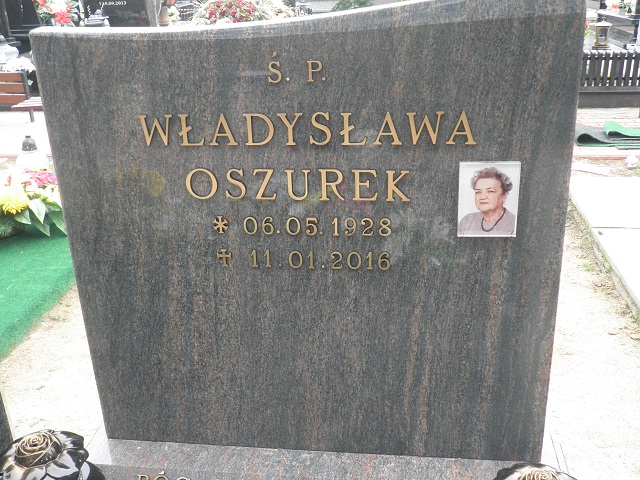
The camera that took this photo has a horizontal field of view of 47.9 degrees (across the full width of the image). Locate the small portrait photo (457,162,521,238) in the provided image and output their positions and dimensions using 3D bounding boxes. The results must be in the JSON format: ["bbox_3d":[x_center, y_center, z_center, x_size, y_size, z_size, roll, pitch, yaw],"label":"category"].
[{"bbox_3d":[0.260,-0.060,1.112,0.090,0.120,0.009,1,23,8],"label":"small portrait photo"}]

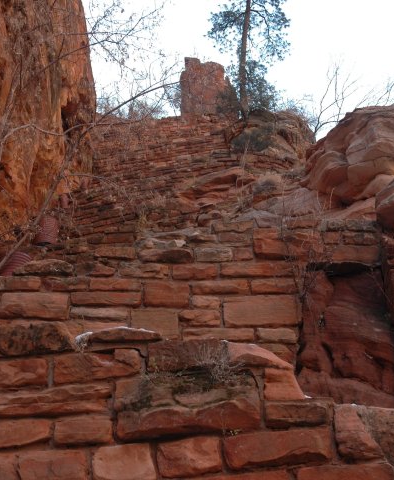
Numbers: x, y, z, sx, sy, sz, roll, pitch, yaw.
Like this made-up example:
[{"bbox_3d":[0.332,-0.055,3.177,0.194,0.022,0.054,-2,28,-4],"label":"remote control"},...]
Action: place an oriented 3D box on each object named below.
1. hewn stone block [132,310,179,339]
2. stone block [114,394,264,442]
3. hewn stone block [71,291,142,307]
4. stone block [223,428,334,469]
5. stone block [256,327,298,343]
[{"bbox_3d":[-0.358,0.761,6.990,0.407,0.257,0.280,0,-18,0],"label":"hewn stone block"},{"bbox_3d":[-0.022,1.021,4.525,0.802,0.204,0.330,-6,-19,6],"label":"stone block"},{"bbox_3d":[-0.851,0.590,7.570,0.647,0.139,0.280,1,-19,-4],"label":"hewn stone block"},{"bbox_3d":[0.443,1.144,4.352,0.569,0.183,0.320,-4,-18,4],"label":"stone block"},{"bbox_3d":[0.682,0.848,6.936,0.349,0.129,0.250,0,-18,0],"label":"stone block"}]

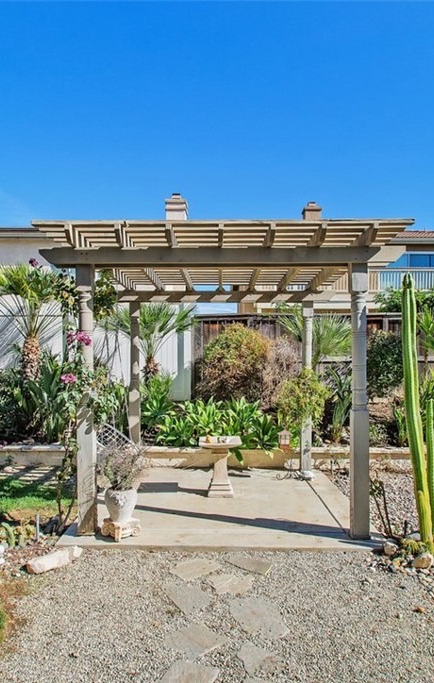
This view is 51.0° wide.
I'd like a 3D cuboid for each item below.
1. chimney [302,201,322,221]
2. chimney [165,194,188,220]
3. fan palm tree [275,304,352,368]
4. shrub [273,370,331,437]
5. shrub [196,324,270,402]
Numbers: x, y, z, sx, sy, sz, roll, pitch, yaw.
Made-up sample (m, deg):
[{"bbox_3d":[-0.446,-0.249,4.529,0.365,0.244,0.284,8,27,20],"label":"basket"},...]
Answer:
[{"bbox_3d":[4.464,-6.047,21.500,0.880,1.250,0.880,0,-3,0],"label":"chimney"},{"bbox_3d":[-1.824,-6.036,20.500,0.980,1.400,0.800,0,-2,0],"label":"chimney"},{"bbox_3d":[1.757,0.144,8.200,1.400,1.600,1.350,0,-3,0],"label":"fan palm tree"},{"bbox_3d":[1.114,0.804,6.000,0.740,0.900,0.680,0,-2,0],"label":"shrub"},{"bbox_3d":[0.261,0.414,8.200,1.350,1.500,1.200,0,-3,0],"label":"shrub"}]

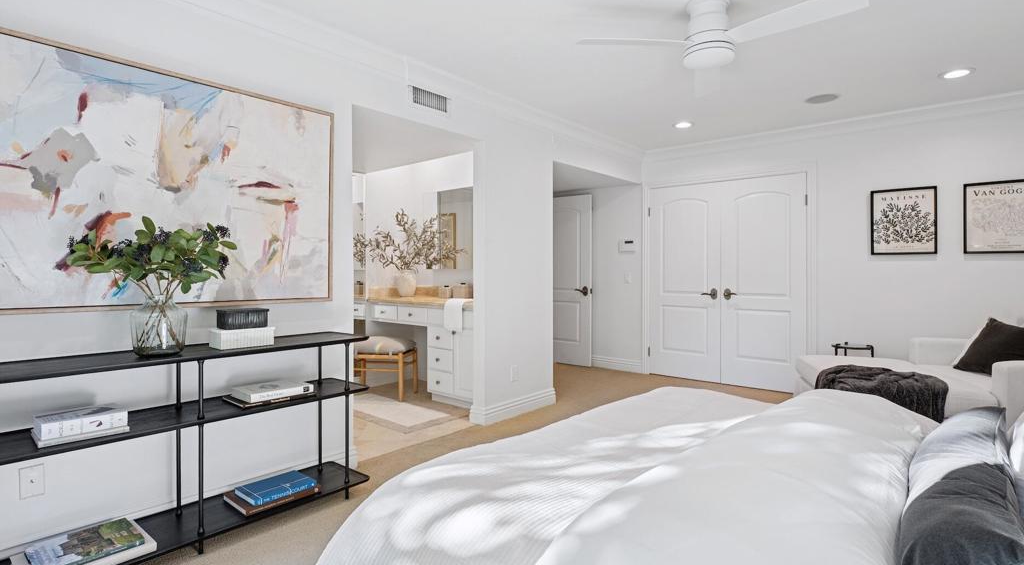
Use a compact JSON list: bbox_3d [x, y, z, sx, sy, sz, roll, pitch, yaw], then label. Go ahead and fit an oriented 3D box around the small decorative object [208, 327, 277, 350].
[{"bbox_3d":[-1.195,0.240,2.142,0.150,0.084,0.225,1,2,41],"label":"small decorative object"}]

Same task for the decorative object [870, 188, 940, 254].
[{"bbox_3d":[3.138,-0.485,3.887,0.425,0.545,0.030,1,1,39],"label":"decorative object"}]

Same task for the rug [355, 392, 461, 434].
[{"bbox_3d":[-1.119,1.024,4.063,1.540,0.012,0.600,1,2,41],"label":"rug"}]

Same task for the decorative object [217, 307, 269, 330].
[{"bbox_3d":[-1.191,0.156,2.148,0.120,0.084,0.185,1,2,41],"label":"decorative object"}]

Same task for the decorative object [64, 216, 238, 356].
[{"bbox_3d":[-1.403,0.011,1.928,0.410,0.555,0.550,1,2,41],"label":"decorative object"}]

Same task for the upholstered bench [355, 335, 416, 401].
[{"bbox_3d":[-1.173,0.762,4.374,0.570,0.520,0.360,0,1,14],"label":"upholstered bench"}]

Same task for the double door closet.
[{"bbox_3d":[2.077,0.004,4.807,1.480,2.030,0.100,1,1,39],"label":"double door closet"}]

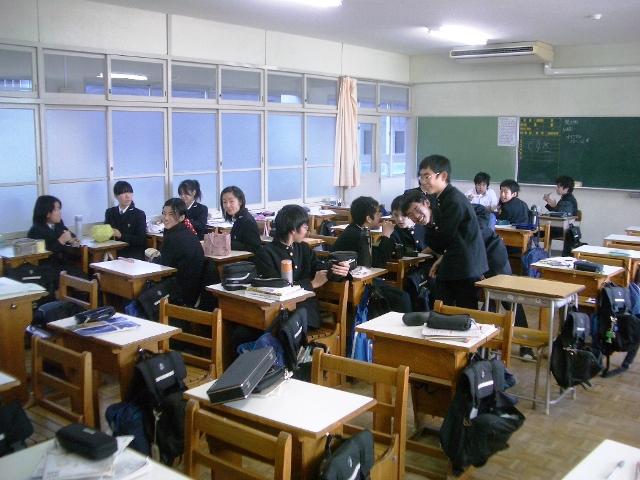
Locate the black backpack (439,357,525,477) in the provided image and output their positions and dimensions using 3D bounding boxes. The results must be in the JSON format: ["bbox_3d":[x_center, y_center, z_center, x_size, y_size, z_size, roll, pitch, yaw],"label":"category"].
[{"bbox_3d":[0.740,0.794,2.964,0.340,0.420,0.220,-8,12,-40],"label":"black backpack"}]

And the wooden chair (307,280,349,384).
[{"bbox_3d":[-0.091,0.666,4.127,0.410,0.800,0.430,6,11,29],"label":"wooden chair"}]

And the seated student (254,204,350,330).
[{"bbox_3d":[-0.130,0.422,4.330,0.600,1.270,0.680,0,10,-5],"label":"seated student"}]

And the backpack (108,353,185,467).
[{"bbox_3d":[-0.809,0.777,3.058,0.200,0.440,0.300,7,12,37],"label":"backpack"}]

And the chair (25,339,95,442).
[{"bbox_3d":[-1.286,0.882,2.851,0.450,0.768,0.430,6,11,35],"label":"chair"}]

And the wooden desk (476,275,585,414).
[{"bbox_3d":[1.343,0.659,4.200,0.600,0.765,0.378,8,12,41],"label":"wooden desk"}]

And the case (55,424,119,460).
[{"bbox_3d":[-0.712,0.618,1.978,0.180,0.058,0.085,5,11,27],"label":"case"}]

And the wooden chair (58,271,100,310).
[{"bbox_3d":[-1.746,0.651,4.301,0.450,0.768,0.430,7,12,39],"label":"wooden chair"}]

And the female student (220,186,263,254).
[{"bbox_3d":[-0.740,0.224,5.420,0.650,1.270,0.460,-9,13,-43],"label":"female student"}]

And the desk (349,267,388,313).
[{"bbox_3d":[0.142,0.583,4.715,0.600,0.765,0.378,7,11,37],"label":"desk"}]

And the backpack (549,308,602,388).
[{"bbox_3d":[1.585,0.667,4.016,0.275,0.435,0.180,-6,10,-29],"label":"backpack"}]

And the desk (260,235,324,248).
[{"bbox_3d":[-0.332,0.384,6.010,0.600,0.770,0.400,8,13,38],"label":"desk"}]

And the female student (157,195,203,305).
[{"bbox_3d":[-1.080,0.334,4.830,0.620,1.260,0.470,4,10,17],"label":"female student"}]

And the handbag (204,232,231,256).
[{"bbox_3d":[-0.830,0.029,5.250,0.190,0.180,0.100,5,11,24],"label":"handbag"}]

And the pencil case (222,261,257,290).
[{"bbox_3d":[-0.524,0.237,4.184,0.185,0.144,0.140,1,9,6],"label":"pencil case"}]

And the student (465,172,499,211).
[{"bbox_3d":[2.071,-0.237,8.383,0.480,1.270,0.600,3,10,17],"label":"student"}]

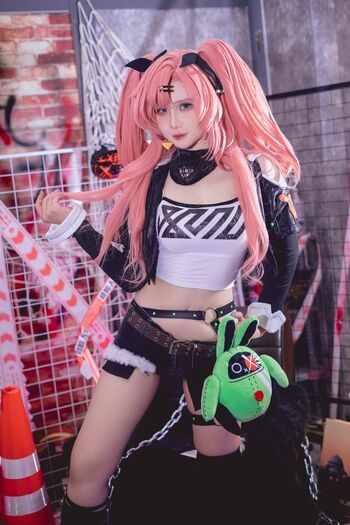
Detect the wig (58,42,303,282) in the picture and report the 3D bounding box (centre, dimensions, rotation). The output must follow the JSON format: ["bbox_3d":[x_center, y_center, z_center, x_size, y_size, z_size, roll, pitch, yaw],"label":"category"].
[{"bbox_3d":[0.015,-0.265,1.950,0.600,0.640,0.380,-7,5,17],"label":"wig"}]

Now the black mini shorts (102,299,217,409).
[{"bbox_3d":[-0.005,0.245,1.990,0.360,0.285,0.260,-5,3,-1],"label":"black mini shorts"}]

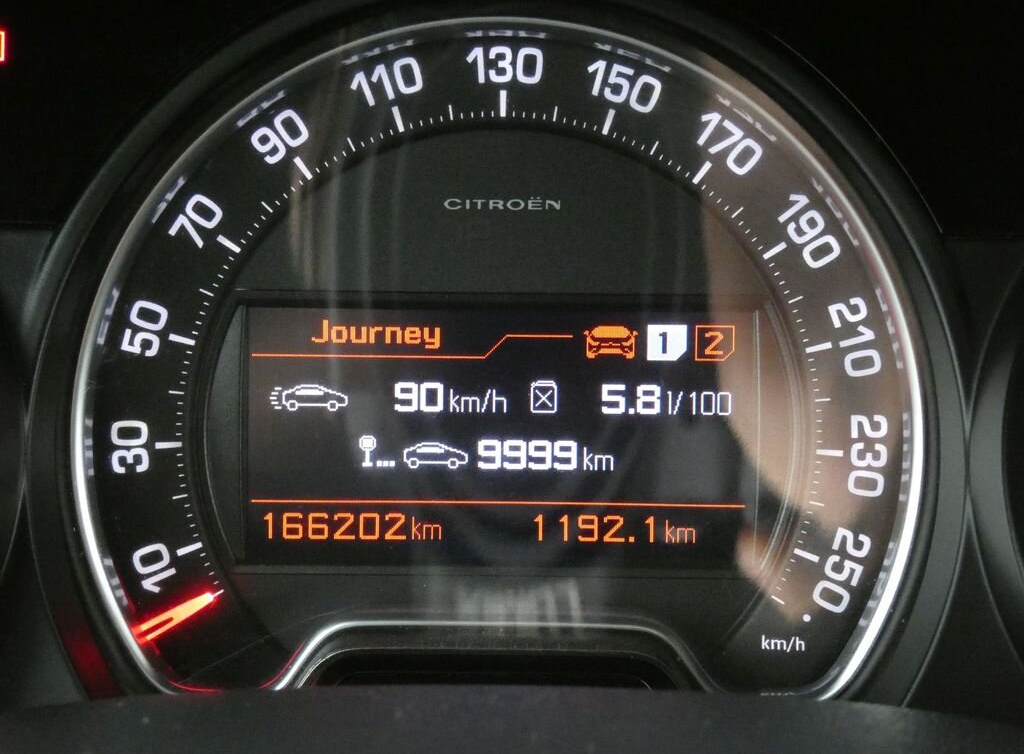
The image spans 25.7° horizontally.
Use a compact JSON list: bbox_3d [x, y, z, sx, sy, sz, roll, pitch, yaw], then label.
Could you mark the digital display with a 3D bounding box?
[{"bbox_3d":[-0.001,0.009,0.360,0.081,0.042,0.010,1,2,0],"label":"digital display"}]

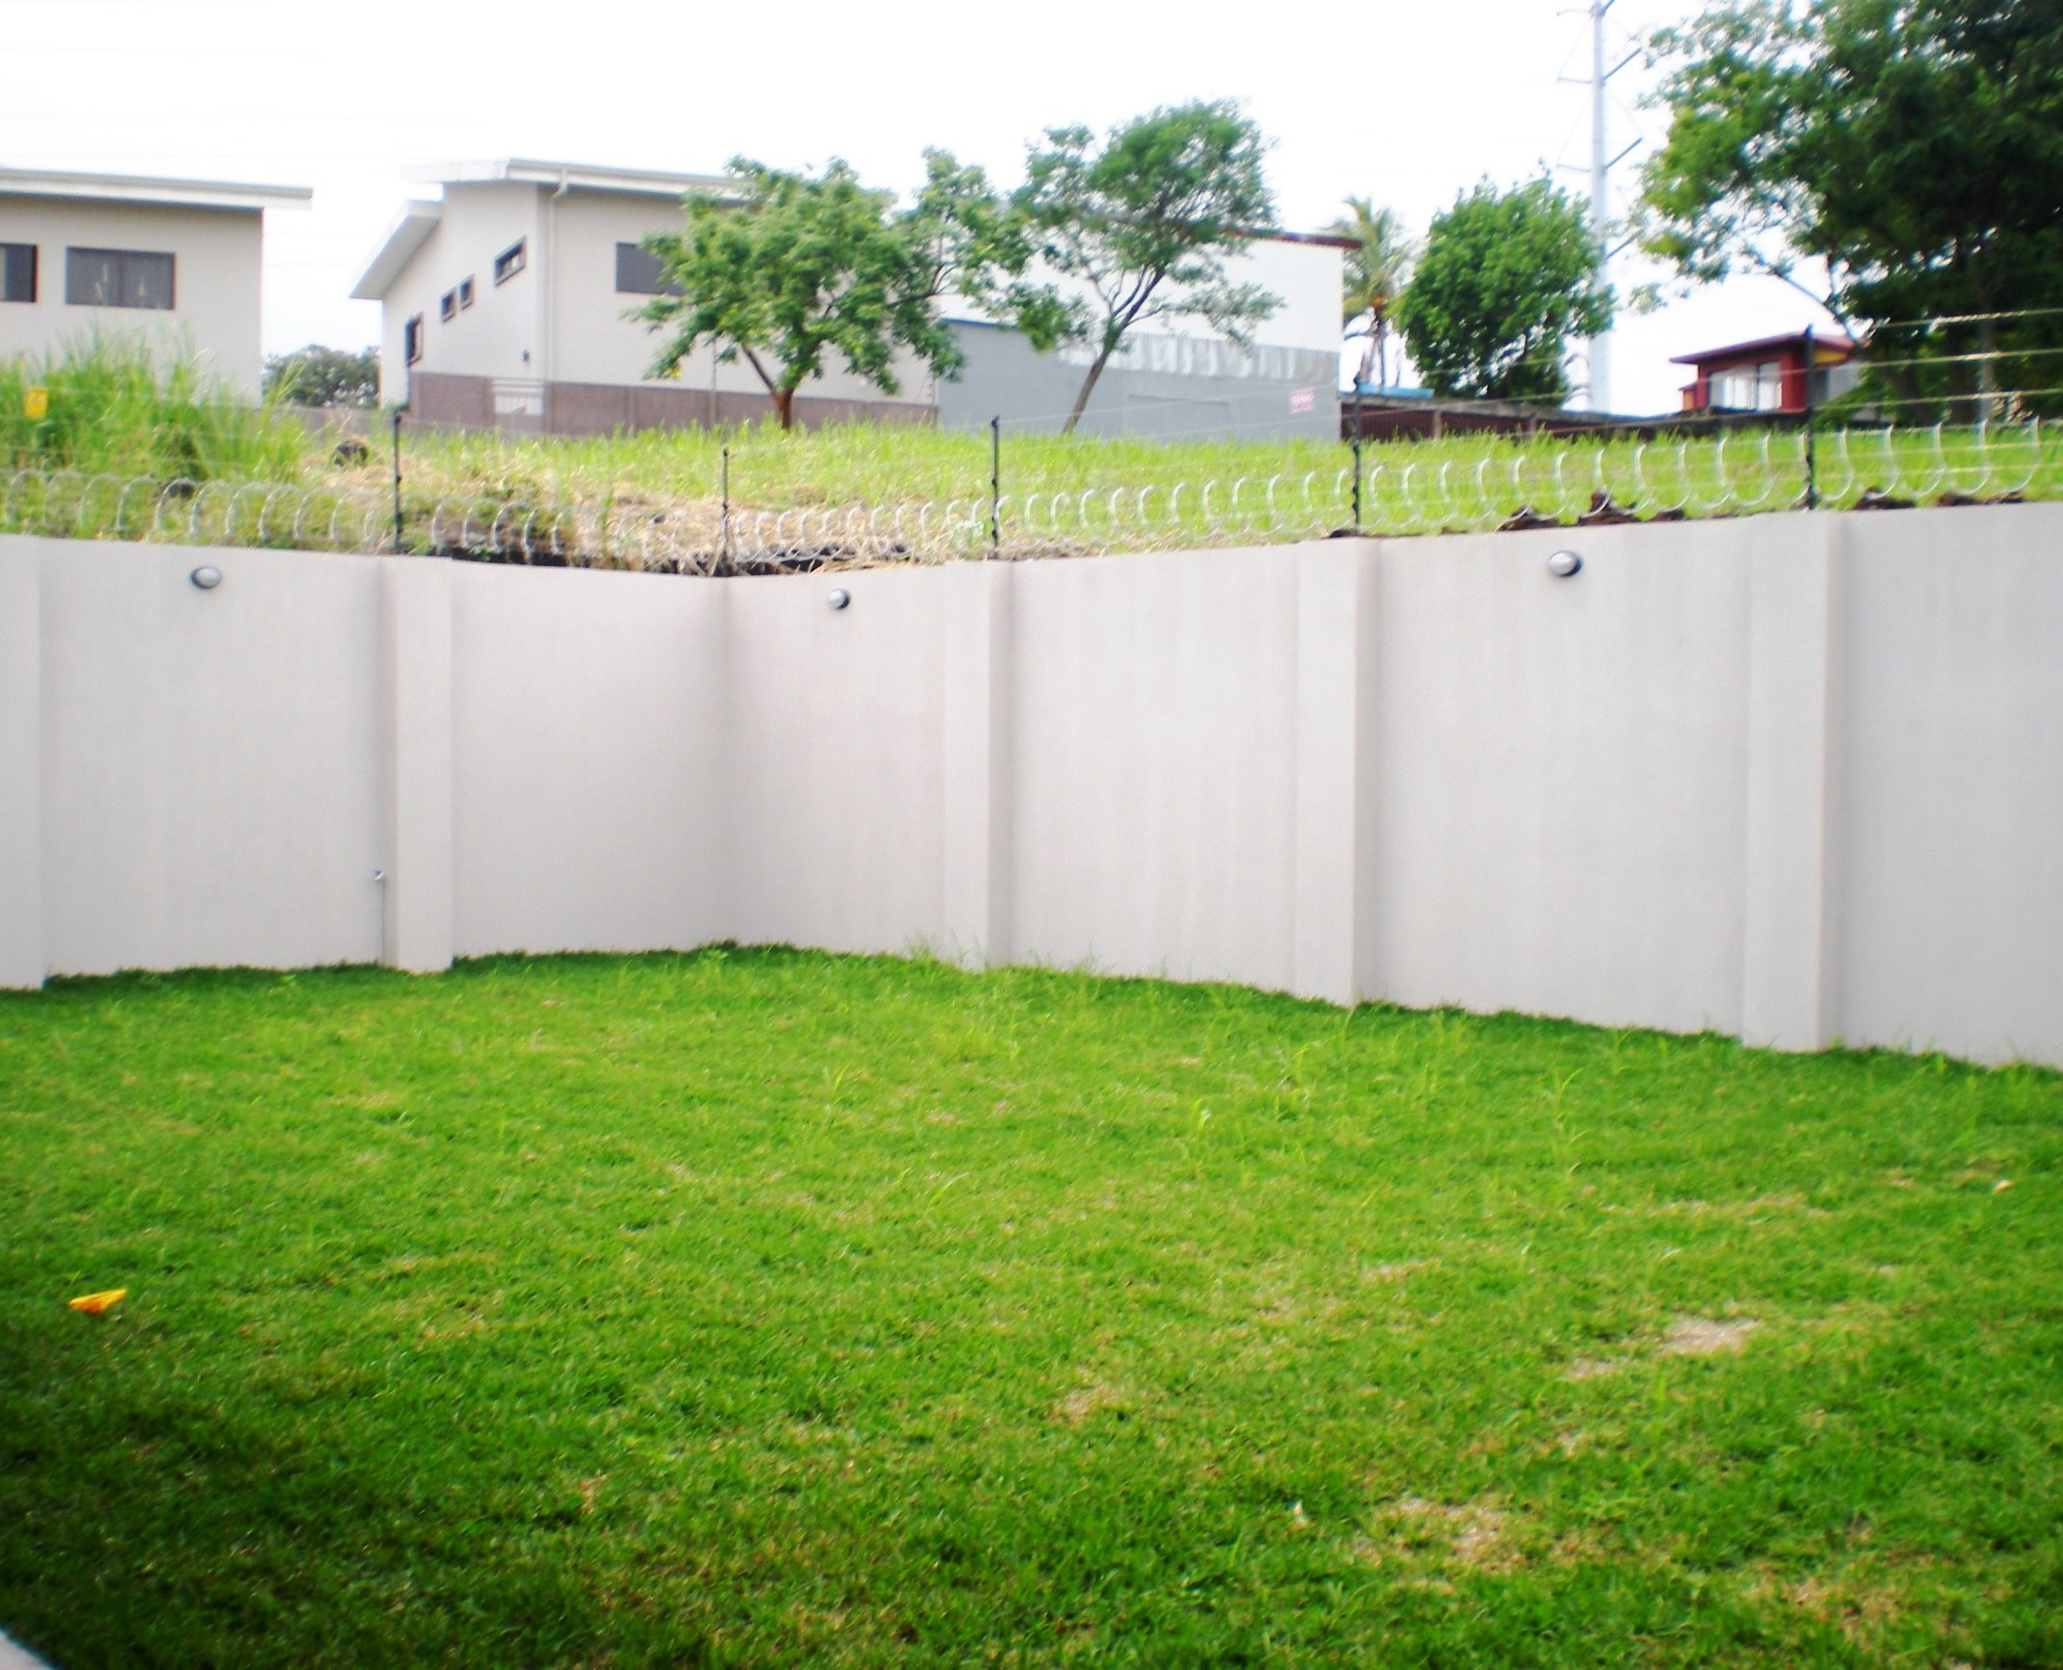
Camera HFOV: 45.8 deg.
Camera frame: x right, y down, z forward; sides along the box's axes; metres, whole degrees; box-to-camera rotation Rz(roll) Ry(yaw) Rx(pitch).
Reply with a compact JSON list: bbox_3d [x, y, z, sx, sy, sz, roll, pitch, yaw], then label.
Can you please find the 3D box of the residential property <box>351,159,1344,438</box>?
[{"bbox_3d":[-4.500,-10.800,56.000,18.500,6.900,15.000,-1,3,-25],"label":"residential property"}]

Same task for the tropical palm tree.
[{"bbox_3d":[12.500,-19.500,90.000,3.600,8.000,3.600,0,2,0],"label":"tropical palm tree"}]

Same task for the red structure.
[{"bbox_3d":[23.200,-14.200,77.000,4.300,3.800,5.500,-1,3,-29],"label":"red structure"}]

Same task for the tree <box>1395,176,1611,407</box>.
[{"bbox_3d":[12.700,-14.200,65.000,5.500,6.300,5.300,0,2,0],"label":"tree"}]

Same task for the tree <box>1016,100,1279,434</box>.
[{"bbox_3d":[1.950,-9.500,41.000,4.300,5.600,4.300,0,2,0],"label":"tree"}]

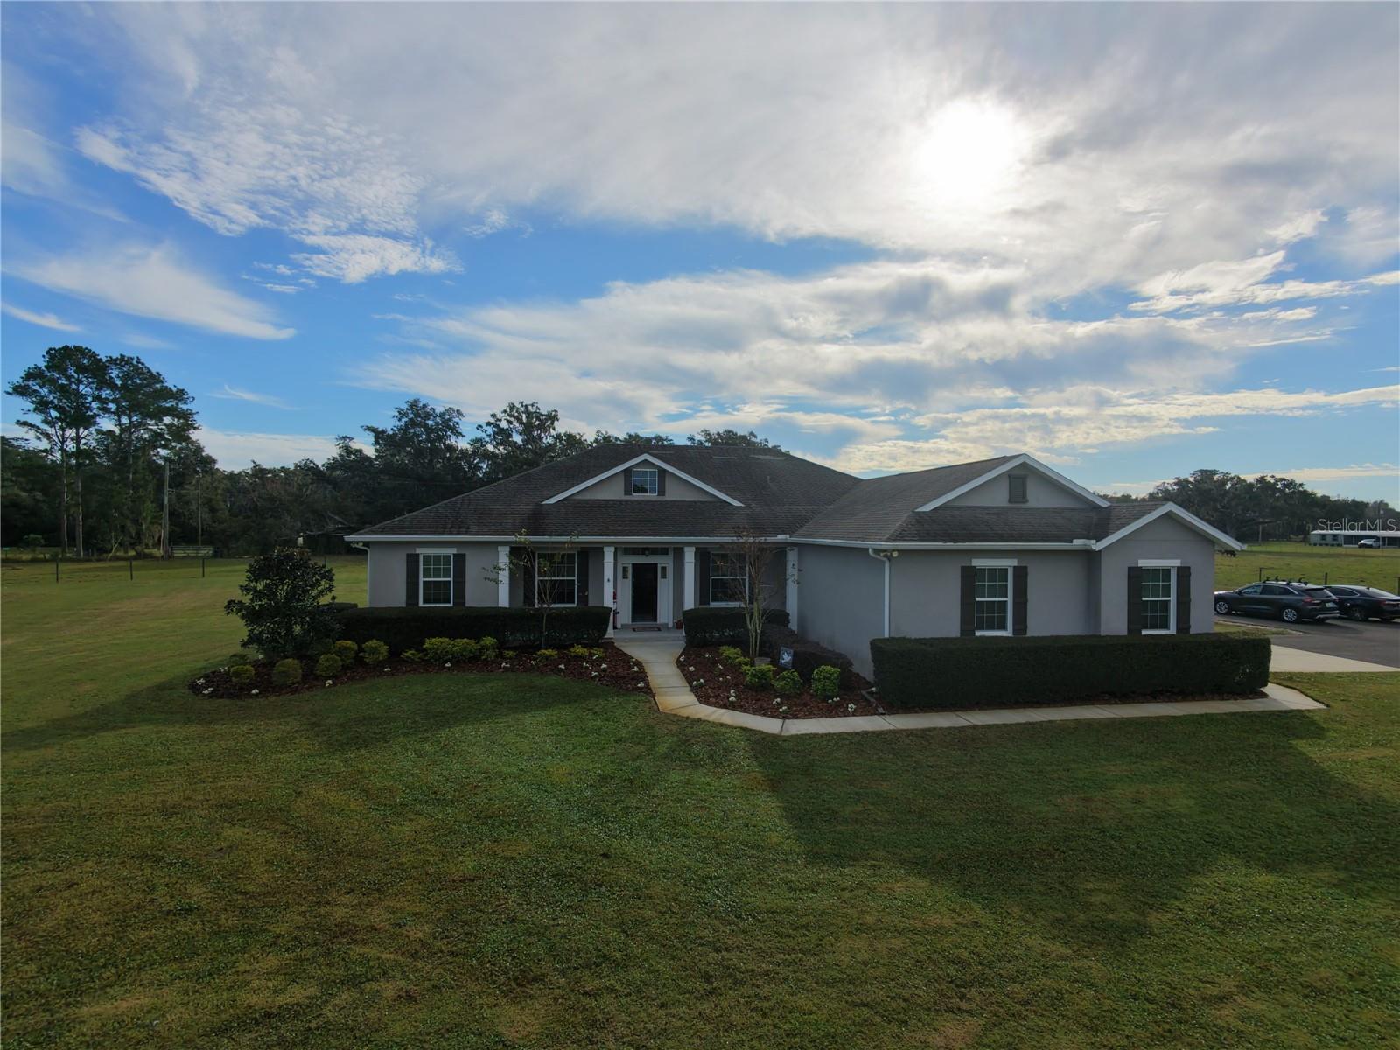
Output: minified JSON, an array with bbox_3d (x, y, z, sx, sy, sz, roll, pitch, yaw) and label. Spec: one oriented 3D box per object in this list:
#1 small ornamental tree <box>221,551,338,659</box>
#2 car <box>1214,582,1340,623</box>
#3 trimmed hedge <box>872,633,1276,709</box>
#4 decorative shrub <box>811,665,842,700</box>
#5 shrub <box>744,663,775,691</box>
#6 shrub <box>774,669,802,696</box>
[{"bbox_3d":[-11.536,2.093,17.872,2.750,2.930,2.700,1,0,-10],"label":"small ornamental tree"},{"bbox_3d":[24.883,3.271,28.387,1.880,1.590,4.650,1,0,-12],"label":"car"},{"bbox_3d":[8.407,3.167,14.475,9.250,1.190,1.150,1,0,-10],"label":"trimmed hedge"},{"bbox_3d":[2.719,3.361,13.896,0.670,0.620,0.650,1,0,-10],"label":"decorative shrub"},{"bbox_3d":[1.345,3.401,14.540,0.700,0.520,0.650,1,0,0],"label":"shrub"},{"bbox_3d":[1.932,3.431,14.169,0.620,0.480,0.600,1,0,-10],"label":"shrub"}]

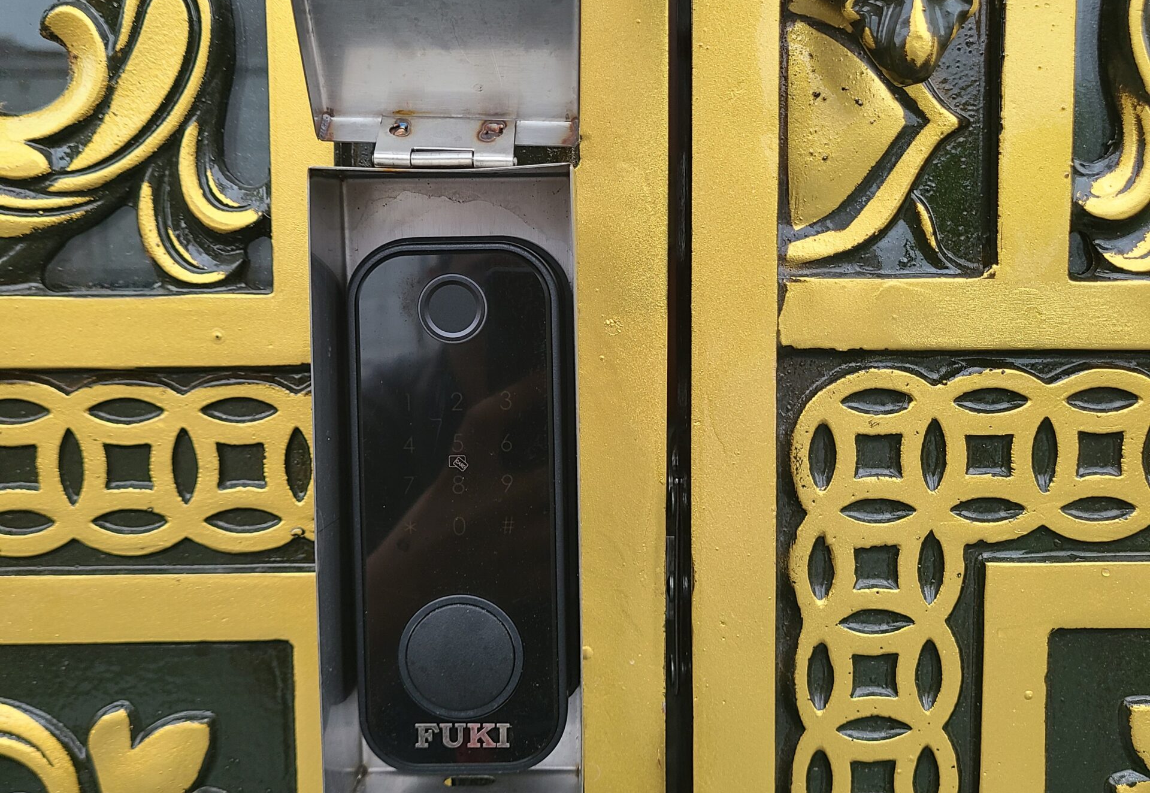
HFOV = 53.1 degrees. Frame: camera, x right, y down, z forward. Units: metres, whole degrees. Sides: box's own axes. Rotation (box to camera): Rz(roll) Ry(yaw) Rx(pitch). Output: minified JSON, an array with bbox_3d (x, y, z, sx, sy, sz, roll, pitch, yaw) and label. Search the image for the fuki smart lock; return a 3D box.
[{"bbox_3d":[-0.037,0.037,0.409,0.073,0.182,0.036,-1,4,2],"label":"fuki smart lock"}]

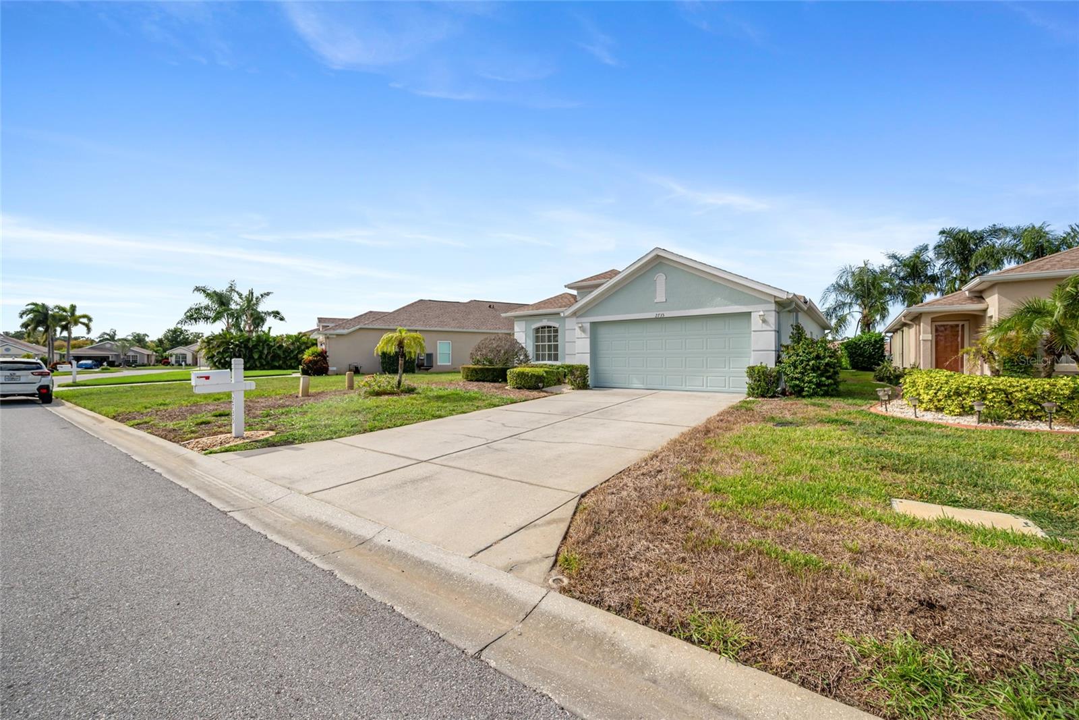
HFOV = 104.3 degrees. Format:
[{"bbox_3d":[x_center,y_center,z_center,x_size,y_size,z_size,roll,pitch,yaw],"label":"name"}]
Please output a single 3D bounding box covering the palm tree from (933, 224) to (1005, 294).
[{"bbox_3d":[35.318,-4.952,34.500,4.700,11.950,4.700,0,0,37],"label":"palm tree"}]

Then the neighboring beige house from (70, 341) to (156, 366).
[{"bbox_3d":[-82.776,-1.160,81.129,13.500,4.600,11.300,0,0,36],"label":"neighboring beige house"}]

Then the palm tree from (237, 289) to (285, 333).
[{"bbox_3d":[-26.562,-2.975,40.000,4.200,7.800,4.200,0,0,-34],"label":"palm tree"}]

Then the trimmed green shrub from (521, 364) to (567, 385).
[{"bbox_3d":[0.250,0.568,16.600,1.250,0.830,1.250,0,0,37],"label":"trimmed green shrub"}]

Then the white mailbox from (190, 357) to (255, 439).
[{"bbox_3d":[-5.200,0.640,6.960,0.190,1.320,0.870,0,0,37],"label":"white mailbox"}]

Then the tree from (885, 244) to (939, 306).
[{"bbox_3d":[32.152,-4.494,36.000,4.600,11.050,4.600,0,0,37],"label":"tree"}]

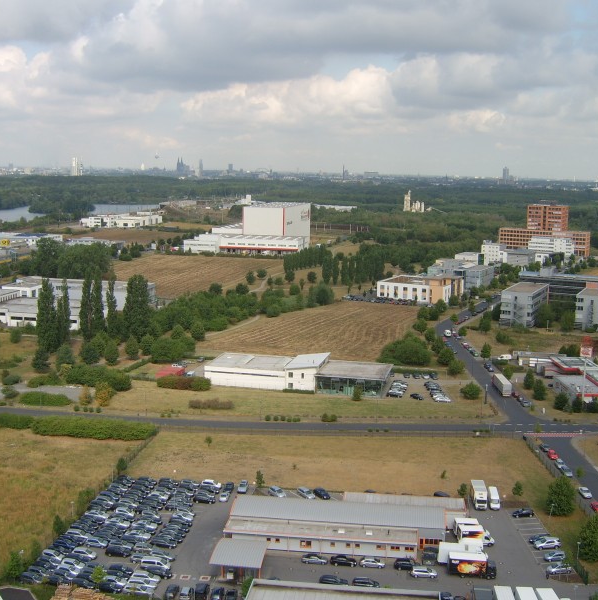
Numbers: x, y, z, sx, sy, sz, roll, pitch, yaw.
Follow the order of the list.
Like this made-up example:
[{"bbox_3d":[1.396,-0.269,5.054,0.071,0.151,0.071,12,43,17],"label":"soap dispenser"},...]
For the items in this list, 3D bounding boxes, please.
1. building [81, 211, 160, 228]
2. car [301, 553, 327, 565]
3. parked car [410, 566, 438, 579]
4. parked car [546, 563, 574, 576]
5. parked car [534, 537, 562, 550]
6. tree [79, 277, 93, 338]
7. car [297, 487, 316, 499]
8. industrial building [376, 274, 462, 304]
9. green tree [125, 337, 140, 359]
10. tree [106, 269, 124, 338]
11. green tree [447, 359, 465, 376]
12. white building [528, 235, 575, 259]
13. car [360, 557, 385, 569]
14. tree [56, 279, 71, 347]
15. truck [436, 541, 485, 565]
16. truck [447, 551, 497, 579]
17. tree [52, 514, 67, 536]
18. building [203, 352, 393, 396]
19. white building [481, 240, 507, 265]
[{"bbox_3d":[-193.026,-86.945,782.195,68.000,11.000,70.000,2,10,3],"label":"building"},{"bbox_3d":[2.801,45.398,126.051,4.500,1.420,1.780,2,10,5],"label":"car"},{"bbox_3d":[21.514,46.418,122.403,4.600,1.500,1.780,2,10,4],"label":"parked car"},{"bbox_3d":[45.309,46.733,124.643,4.350,1.470,1.780,0,10,-9],"label":"parked car"},{"bbox_3d":[44.848,43.758,129.209,4.550,1.720,1.850,0,10,-8],"label":"parked car"},{"bbox_3d":[-78.678,2.916,264.132,5.200,24.300,5.200,1,10,0],"label":"tree"},{"bbox_3d":[1.640,40.823,151.533,1.800,1.650,4.500,-6,13,-35],"label":"car"},{"bbox_3d":[66.244,-7.509,396.520,37.719,12.000,31.344,6,12,27],"label":"industrial building"},{"bbox_3d":[-56.822,15.821,244.250,4.800,7.100,4.800,1,10,0],"label":"green tree"},{"bbox_3d":[-73.609,2.002,284.689,5.580,27.301,5.580,1,10,0],"label":"tree"},{"bbox_3d":[52.124,22.223,236.765,5.600,6.000,5.600,1,10,0],"label":"green tree"},{"bbox_3d":[198.710,-39.190,560.733,34.000,17.500,16.000,4,11,17],"label":"white building"},{"bbox_3d":[12.908,45.759,125.100,4.400,1.470,1.780,2,10,5],"label":"car"},{"bbox_3d":[-89.116,4.664,271.999,5.180,25.938,5.180,1,10,0],"label":"tree"},{"bbox_3d":[27.794,43.783,122.574,8.000,3.300,2.400,2,10,4],"label":"truck"},{"bbox_3d":[29.757,45.641,123.411,8.200,3.400,2.500,2,10,4],"label":"truck"},{"bbox_3d":[-44.335,41.792,132.893,2.410,4.100,2.410,1,10,0],"label":"tree"},{"bbox_3d":[0.407,22.405,223.894,56.000,8.000,18.500,3,10,9],"label":"building"},{"bbox_3d":[145.599,-34.732,535.329,16.000,15.500,16.000,5,11,18],"label":"white building"}]

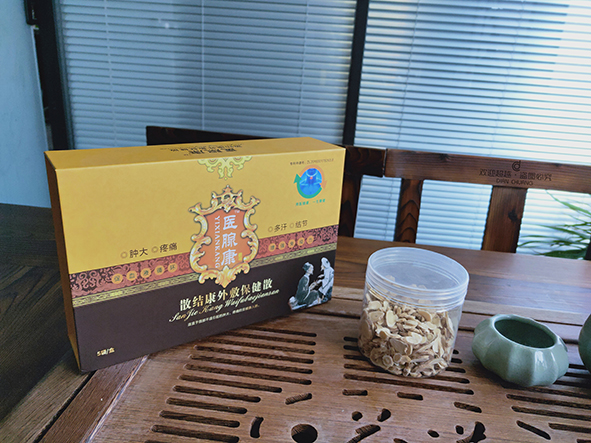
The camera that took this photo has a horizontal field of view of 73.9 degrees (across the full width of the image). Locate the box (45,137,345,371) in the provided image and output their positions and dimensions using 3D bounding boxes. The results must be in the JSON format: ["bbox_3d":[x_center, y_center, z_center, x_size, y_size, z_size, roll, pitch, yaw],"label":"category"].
[{"bbox_3d":[-0.082,0.018,0.403,0.270,0.179,0.067,-10,23,-33],"label":"box"}]

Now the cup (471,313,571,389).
[{"bbox_3d":[0.208,0.120,0.367,0.078,0.039,0.078,3,19,-1],"label":"cup"}]

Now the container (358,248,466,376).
[{"bbox_3d":[0.111,0.084,0.378,0.090,0.089,0.090,3,19,-1],"label":"container"}]

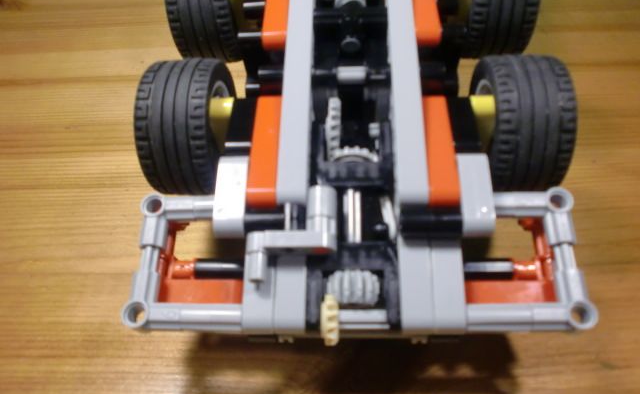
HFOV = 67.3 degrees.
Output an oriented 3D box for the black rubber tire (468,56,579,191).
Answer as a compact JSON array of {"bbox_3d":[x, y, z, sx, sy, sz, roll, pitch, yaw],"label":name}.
[{"bbox_3d":[0.063,-0.023,0.154,0.022,0.043,0.043,0,64,3],"label":"black rubber tire"}]

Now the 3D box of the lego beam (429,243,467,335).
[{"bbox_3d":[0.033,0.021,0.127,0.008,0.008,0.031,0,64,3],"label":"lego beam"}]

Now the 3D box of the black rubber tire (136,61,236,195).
[{"bbox_3d":[-0.043,-0.023,0.159,0.022,0.043,0.043,0,64,3],"label":"black rubber tire"}]

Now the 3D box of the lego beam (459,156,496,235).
[{"bbox_3d":[0.041,-0.001,0.129,0.008,0.008,0.024,0,64,3],"label":"lego beam"}]

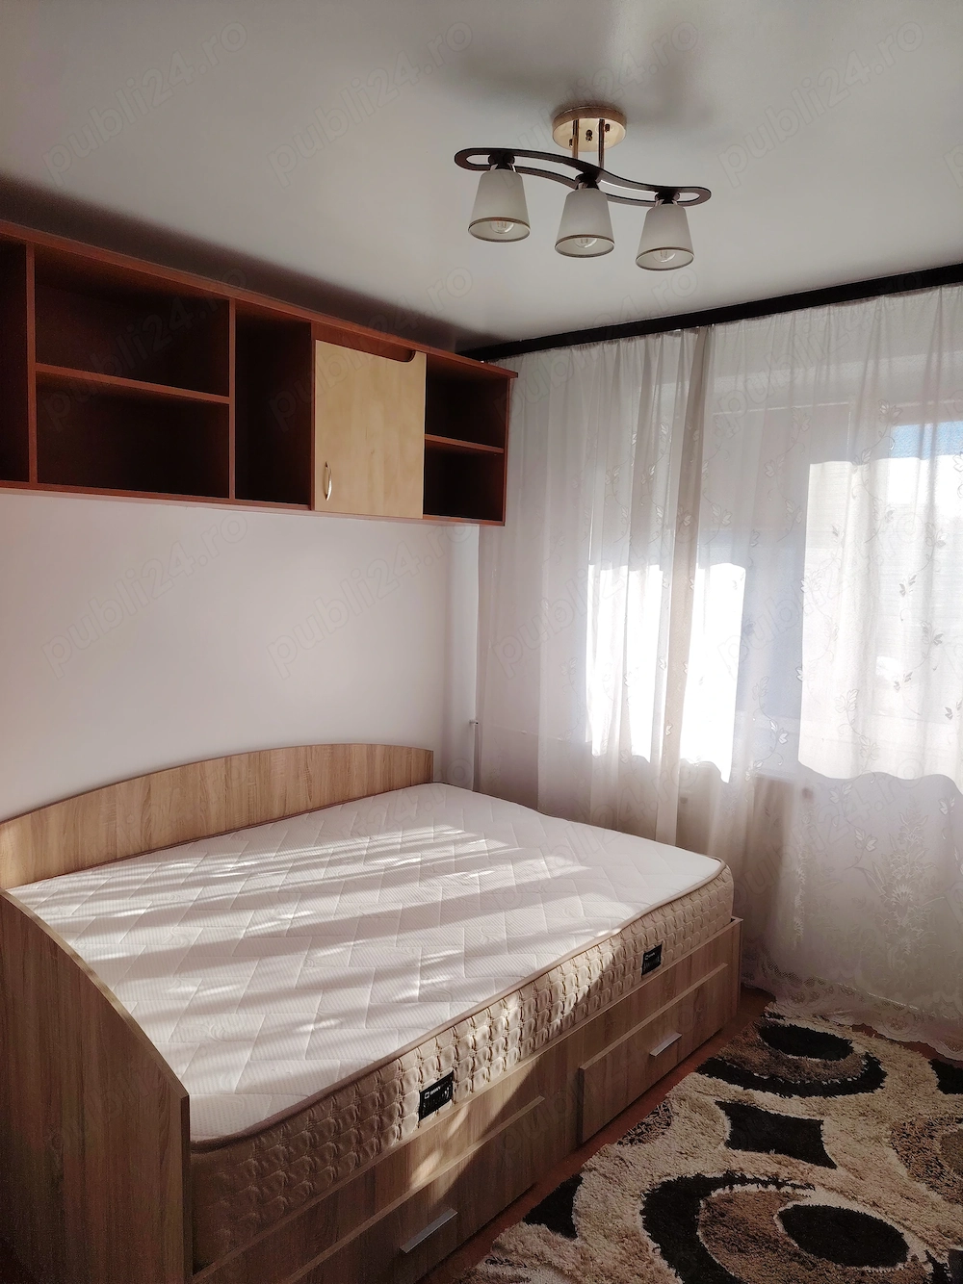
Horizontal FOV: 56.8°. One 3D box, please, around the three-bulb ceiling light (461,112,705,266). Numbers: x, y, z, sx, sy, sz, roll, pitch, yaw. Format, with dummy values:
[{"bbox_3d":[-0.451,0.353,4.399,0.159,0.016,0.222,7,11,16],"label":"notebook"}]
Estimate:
[{"bbox_3d":[0.218,-0.935,1.825,0.556,0.242,0.151,0,6,-22],"label":"three-bulb ceiling light"}]

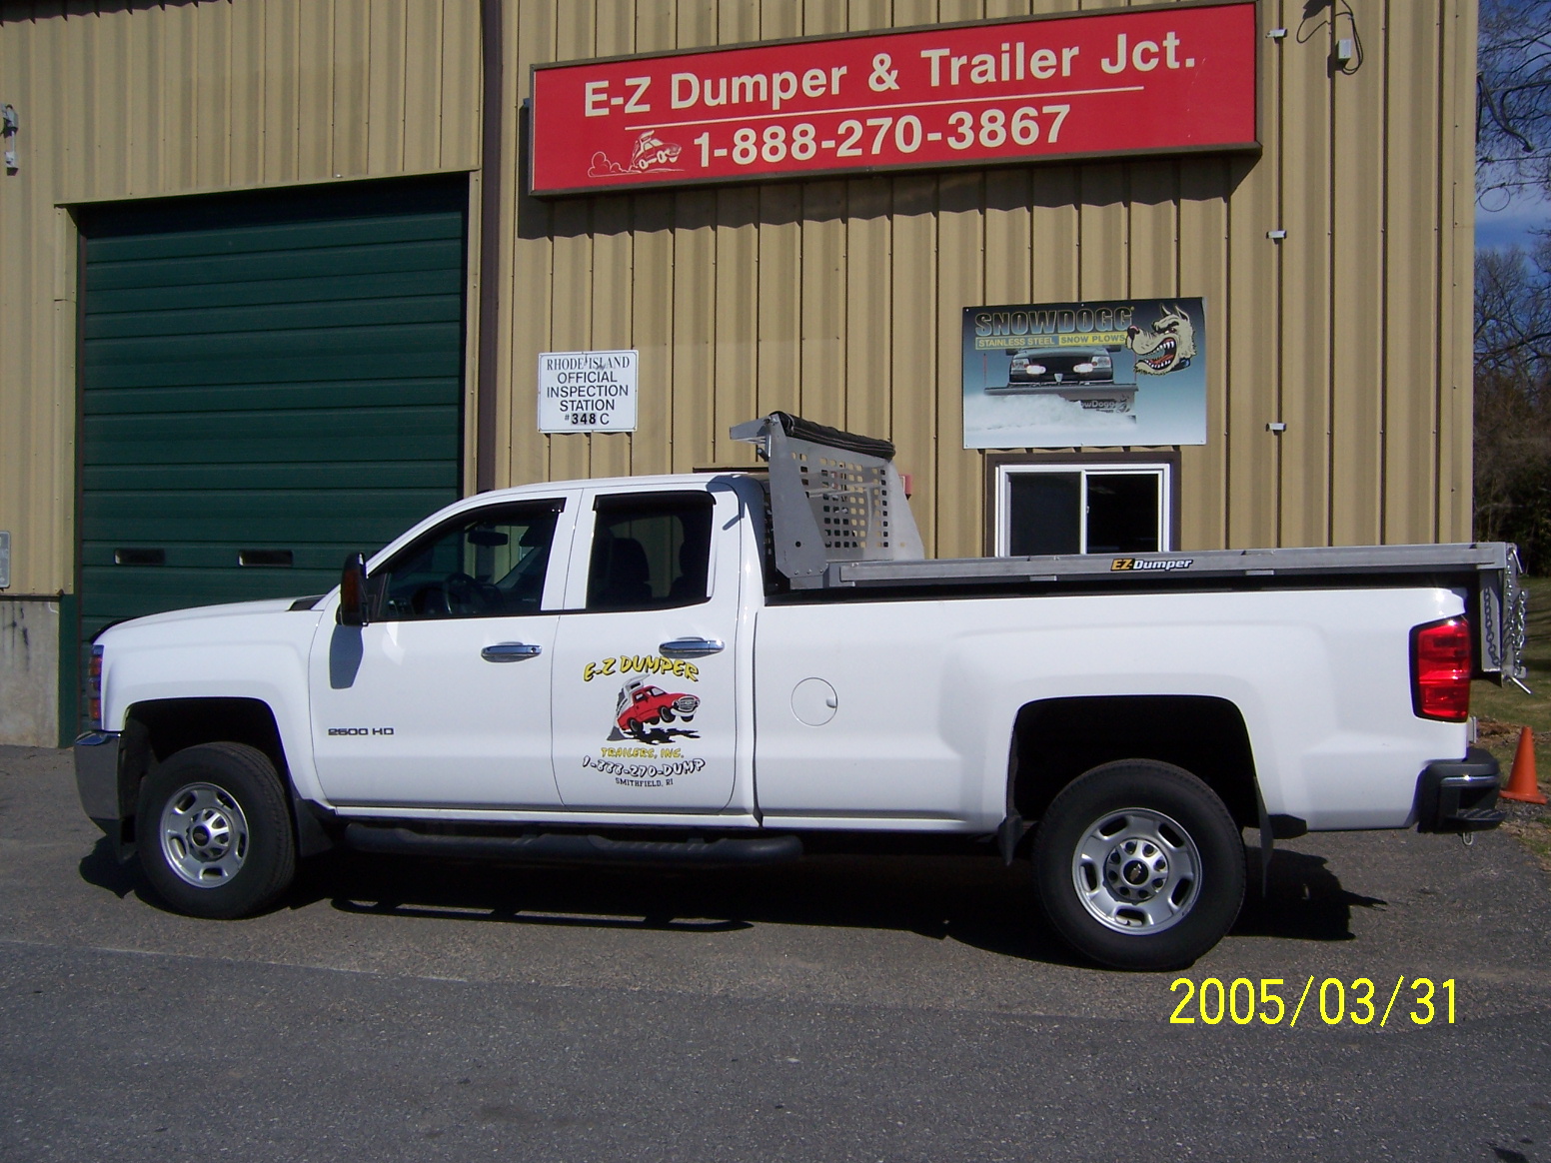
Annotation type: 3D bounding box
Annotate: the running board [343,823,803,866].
[{"bbox_3d":[-0.861,1.075,6.094,2.050,0.120,0.170,-1,1,17],"label":"running board"}]

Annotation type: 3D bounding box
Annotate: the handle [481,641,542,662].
[{"bbox_3d":[-1.085,0.289,6.077,0.275,0.080,0.065,-1,1,17],"label":"handle"}]

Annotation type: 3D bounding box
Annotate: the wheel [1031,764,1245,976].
[{"bbox_3d":[1.354,1.059,5.526,0.780,0.775,0.250,-1,-1,16],"label":"wheel"}]

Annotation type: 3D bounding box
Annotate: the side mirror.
[{"bbox_3d":[-1.755,0.031,6.180,0.150,0.315,0.250,-1,-1,4],"label":"side mirror"}]

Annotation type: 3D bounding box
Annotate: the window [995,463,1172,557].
[{"bbox_3d":[1.944,-0.317,9.388,1.100,0.850,0.100,0,1,17],"label":"window"}]

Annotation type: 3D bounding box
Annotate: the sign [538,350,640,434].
[{"bbox_3d":[-1.310,-1.325,10.330,0.750,0.557,0.015,0,-1,15],"label":"sign"}]

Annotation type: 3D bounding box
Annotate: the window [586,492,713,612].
[{"bbox_3d":[-0.533,-0.121,6.148,0.535,0.525,0.060,-1,-19,16],"label":"window"}]

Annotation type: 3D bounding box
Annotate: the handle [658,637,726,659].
[{"bbox_3d":[-0.338,0.266,5.894,0.270,0.078,0.055,-1,-1,16],"label":"handle"}]

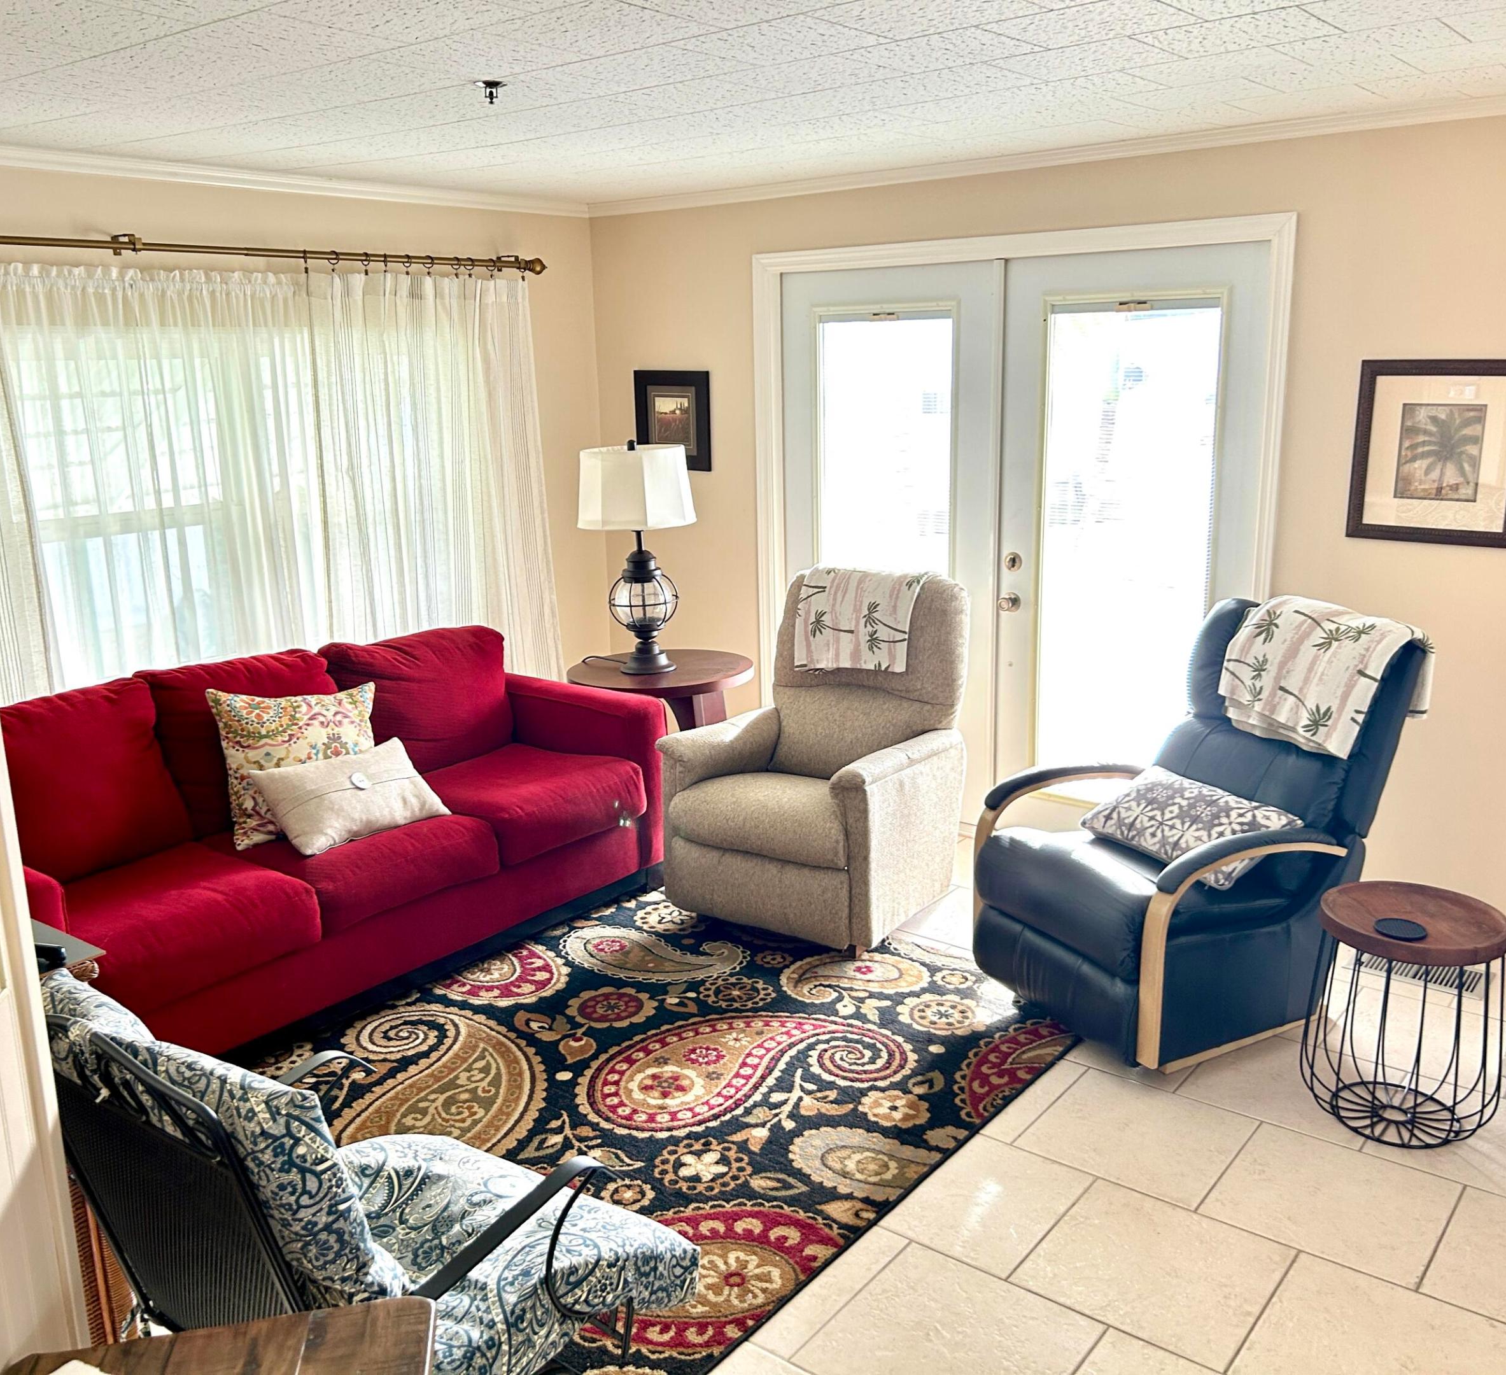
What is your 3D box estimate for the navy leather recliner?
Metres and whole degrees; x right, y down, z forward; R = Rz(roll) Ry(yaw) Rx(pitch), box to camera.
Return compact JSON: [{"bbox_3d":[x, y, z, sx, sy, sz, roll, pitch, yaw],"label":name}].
[{"bbox_3d":[1.278,0.340,3.908,1.060,1.040,0.790,-8,15,-27],"label":"navy leather recliner"}]

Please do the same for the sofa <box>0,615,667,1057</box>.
[{"bbox_3d":[-1.346,0.411,4.138,0.950,0.910,2.180,10,18,39],"label":"sofa"}]

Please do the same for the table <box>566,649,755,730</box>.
[{"bbox_3d":[-0.355,0.222,5.439,0.730,0.620,0.730,-1,14,0],"label":"table"}]

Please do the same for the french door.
[{"bbox_3d":[0.861,-0.463,4.913,1.820,2.040,0.060,9,17,37],"label":"french door"}]

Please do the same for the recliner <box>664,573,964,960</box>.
[{"bbox_3d":[0.239,0.192,4.554,0.780,1.070,0.870,9,17,37],"label":"recliner"}]

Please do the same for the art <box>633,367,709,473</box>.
[{"bbox_3d":[-0.331,-1.098,5.660,0.390,0.400,0.025,9,17,37],"label":"art"}]

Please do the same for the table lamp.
[{"bbox_3d":[-0.421,-0.507,5.289,0.450,0.870,0.450,9,17,37],"label":"table lamp"}]

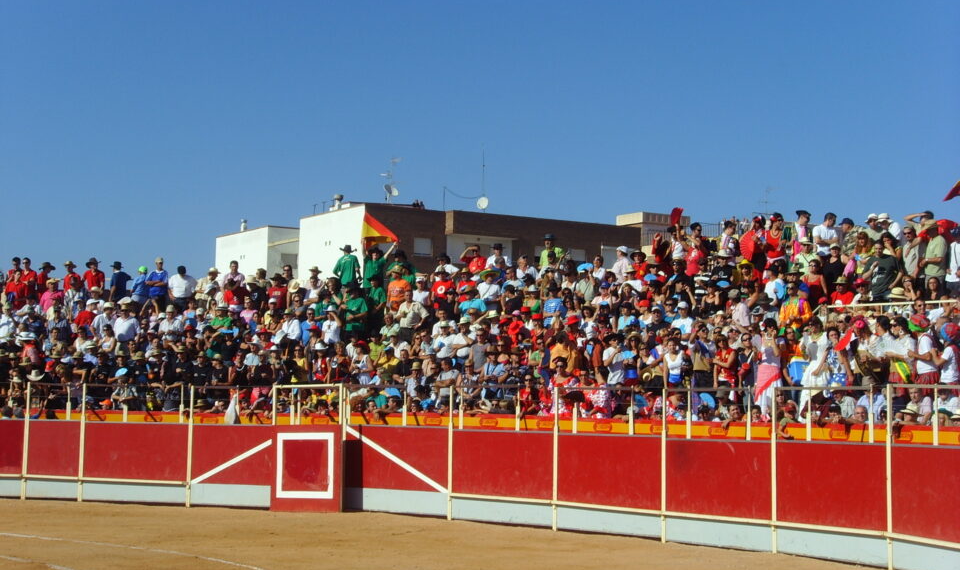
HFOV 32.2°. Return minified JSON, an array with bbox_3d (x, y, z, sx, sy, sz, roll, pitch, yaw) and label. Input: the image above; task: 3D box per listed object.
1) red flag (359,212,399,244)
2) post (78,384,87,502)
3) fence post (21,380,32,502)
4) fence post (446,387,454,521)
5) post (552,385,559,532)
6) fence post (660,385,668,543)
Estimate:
[{"bbox_3d":[-2.356,-1.336,39.000,0.880,0.740,0.300,1,-5,7],"label":"red flag"},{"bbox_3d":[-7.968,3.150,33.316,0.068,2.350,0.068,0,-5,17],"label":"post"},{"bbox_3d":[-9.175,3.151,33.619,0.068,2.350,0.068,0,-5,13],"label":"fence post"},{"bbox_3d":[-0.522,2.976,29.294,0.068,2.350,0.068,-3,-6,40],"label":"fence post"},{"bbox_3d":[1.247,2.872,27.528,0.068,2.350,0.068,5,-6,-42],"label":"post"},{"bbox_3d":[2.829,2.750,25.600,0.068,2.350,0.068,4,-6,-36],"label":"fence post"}]

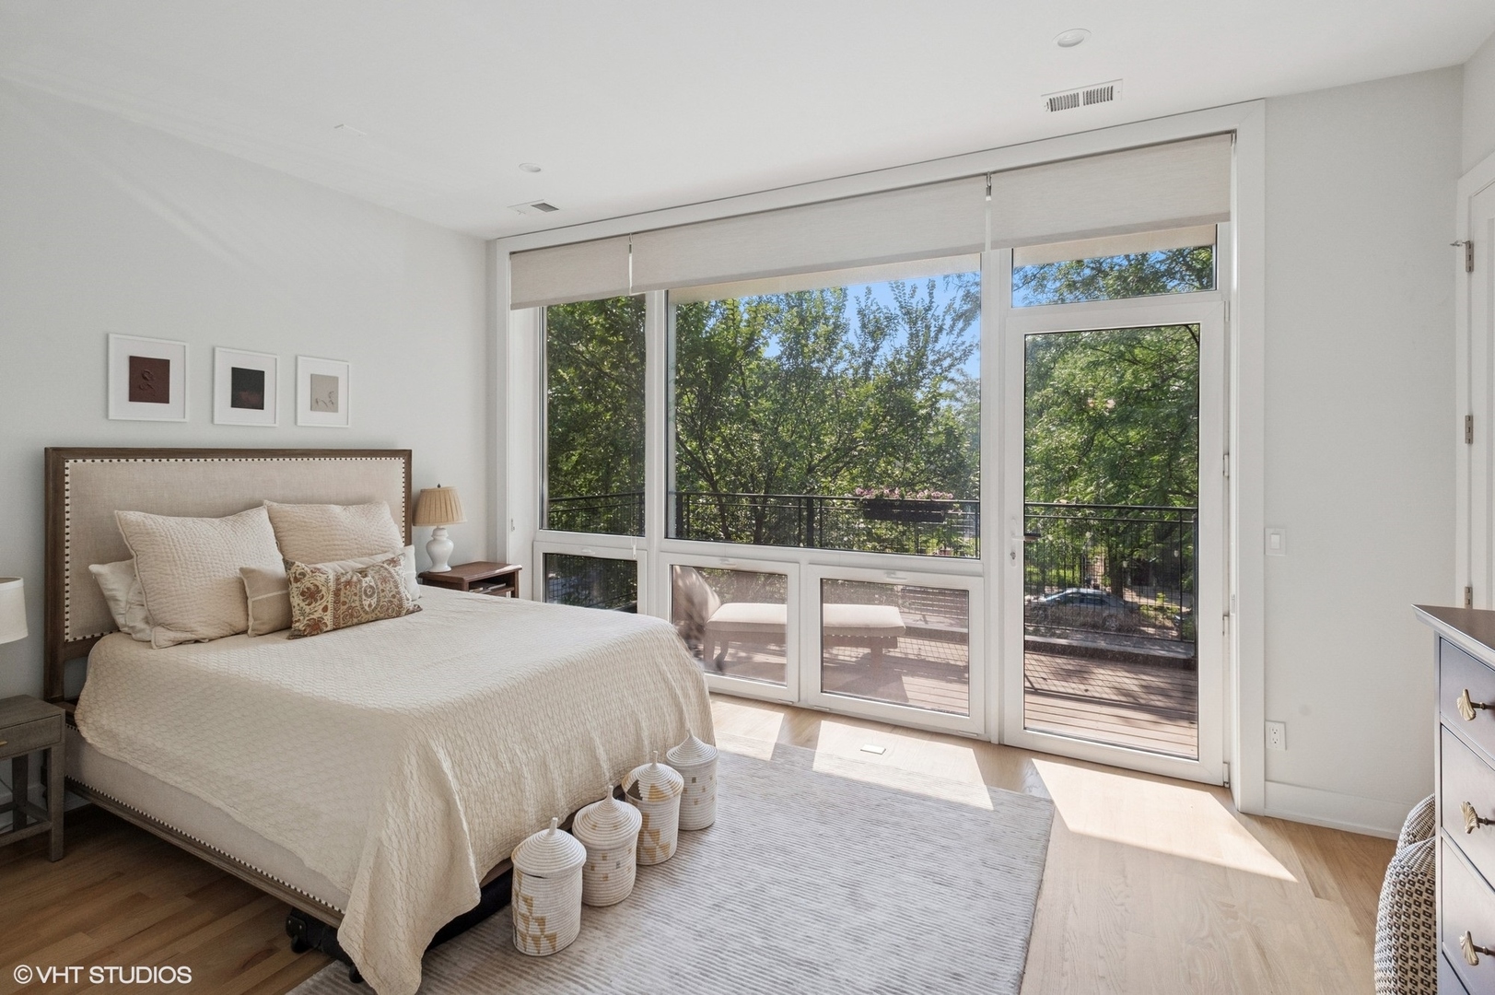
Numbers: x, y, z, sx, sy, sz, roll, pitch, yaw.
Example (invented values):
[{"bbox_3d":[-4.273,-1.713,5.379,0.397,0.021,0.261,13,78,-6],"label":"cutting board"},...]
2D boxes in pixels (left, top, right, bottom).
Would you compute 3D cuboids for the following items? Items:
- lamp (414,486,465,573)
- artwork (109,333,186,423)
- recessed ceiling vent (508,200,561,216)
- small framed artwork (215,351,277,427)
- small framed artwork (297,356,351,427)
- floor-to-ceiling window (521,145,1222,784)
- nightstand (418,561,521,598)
[{"bbox_3d":[-1.900,0.191,4.350,0.320,0.540,0.320,1,3,28],"label":"lamp"},{"bbox_3d":[-2.652,-0.521,3.140,0.030,0.368,0.294,1,3,28],"label":"artwork"},{"bbox_3d":[-1.280,-1.732,4.235,0.295,0.025,0.175,1,3,28],"label":"recessed ceiling vent"},{"bbox_3d":[-2.468,-0.543,3.492,0.030,0.368,0.294,1,3,28],"label":"small framed artwork"},{"bbox_3d":[-2.290,-0.566,3.832,0.030,0.368,0.294,1,3,28],"label":"small framed artwork"},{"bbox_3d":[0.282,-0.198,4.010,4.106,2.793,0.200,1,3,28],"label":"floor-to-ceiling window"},{"bbox_3d":[-1.708,0.812,4.396,0.420,0.710,0.460,1,3,28],"label":"nightstand"}]

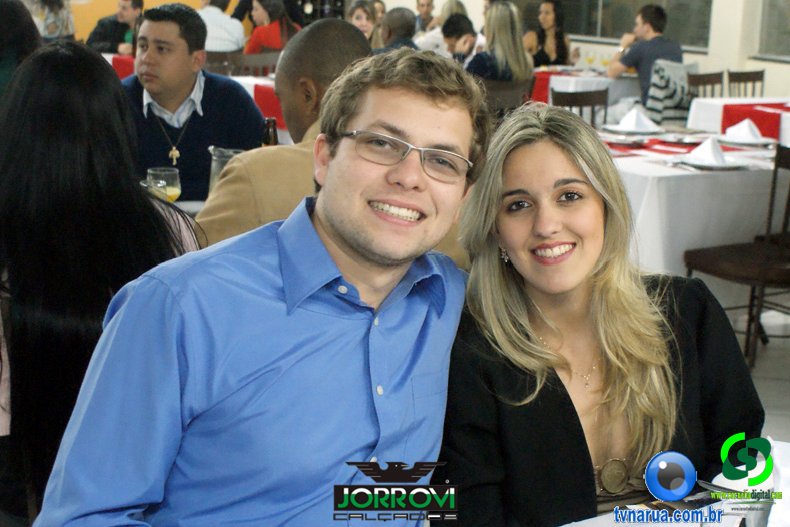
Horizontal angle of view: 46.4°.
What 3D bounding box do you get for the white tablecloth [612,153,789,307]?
[{"bbox_3d":[1.298,-0.254,3.971,1.180,0.495,1.150,-4,16,-14],"label":"white tablecloth"}]

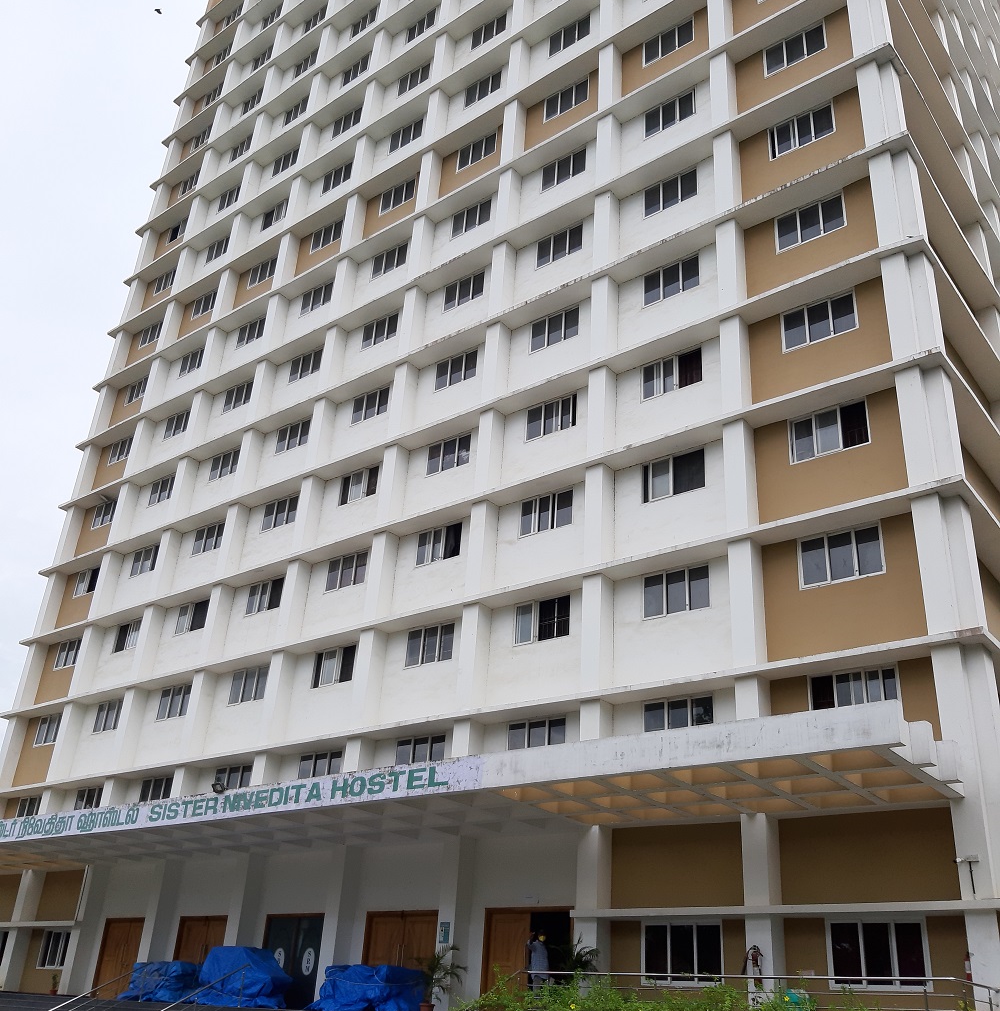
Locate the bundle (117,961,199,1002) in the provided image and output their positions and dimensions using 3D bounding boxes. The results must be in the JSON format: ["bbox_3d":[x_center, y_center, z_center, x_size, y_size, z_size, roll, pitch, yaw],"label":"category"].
[{"bbox_3d":[-8.168,11.546,25.172,1.900,0.860,0.900,-17,-34,35],"label":"bundle"}]

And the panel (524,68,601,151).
[{"bbox_3d":[2.053,-12.434,33.568,3.133,2.806,0.100,-17,-34,35],"label":"panel"}]

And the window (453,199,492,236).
[{"bbox_3d":[-1.025,-10.173,37.023,1.807,1.111,0.100,-17,-34,35],"label":"window"}]

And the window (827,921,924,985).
[{"bbox_3d":[6.635,7.904,18.293,1.739,1.125,0.100,-17,-34,35],"label":"window"}]

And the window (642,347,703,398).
[{"bbox_3d":[4.445,-3.388,26.855,1.769,1.079,0.100,-17,-34,35],"label":"window"}]

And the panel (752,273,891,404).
[{"bbox_3d":[7.360,-3.650,24.149,3.314,2.684,0.120,-17,-34,35],"label":"panel"}]

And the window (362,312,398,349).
[{"bbox_3d":[-4.160,-5.934,35.517,1.758,1.122,0.120,-17,-34,35],"label":"window"}]

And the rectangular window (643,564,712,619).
[{"bbox_3d":[4.058,1.990,23.949,1.738,1.107,0.120,-17,-34,35],"label":"rectangular window"}]

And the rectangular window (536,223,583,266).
[{"bbox_3d":[1.811,-7.884,31.640,1.735,1.096,0.120,-17,-34,35],"label":"rectangular window"}]

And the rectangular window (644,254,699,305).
[{"bbox_3d":[4.616,-6.049,28.028,1.719,1.093,0.120,-17,-34,35],"label":"rectangular window"}]

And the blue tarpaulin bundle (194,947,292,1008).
[{"bbox_3d":[-5.930,10.957,24.123,2.050,1.289,1.200,-17,-34,35],"label":"blue tarpaulin bundle"}]

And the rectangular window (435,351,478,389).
[{"bbox_3d":[-1.335,-4.124,31.900,1.758,1.131,0.120,-17,-34,35],"label":"rectangular window"}]

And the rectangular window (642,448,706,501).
[{"bbox_3d":[4.230,-0.722,25.340,1.737,1.108,0.120,-17,-34,35],"label":"rectangular window"}]

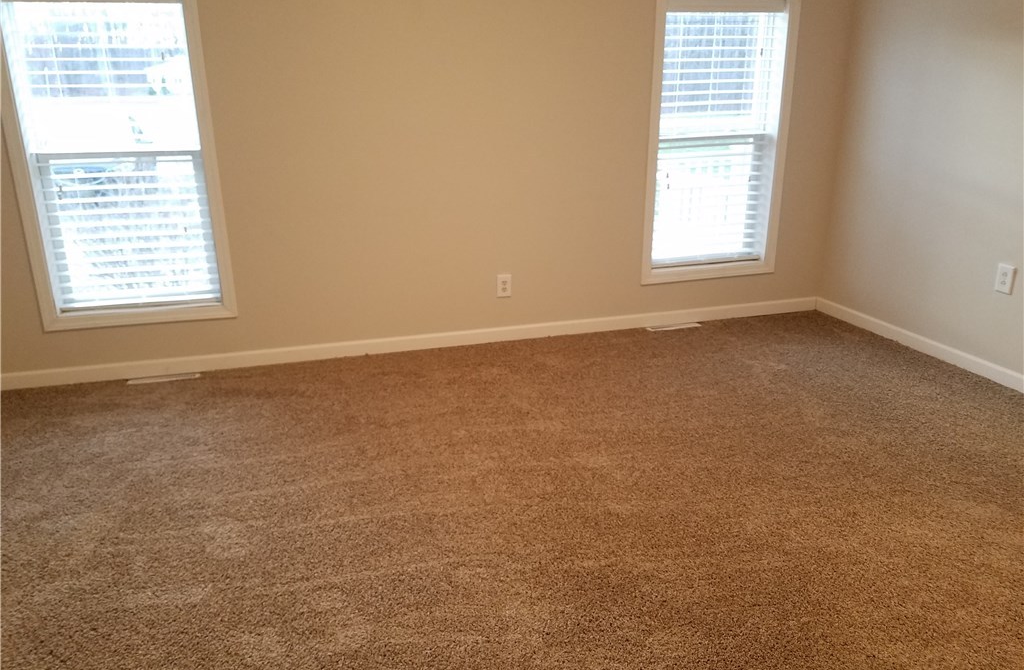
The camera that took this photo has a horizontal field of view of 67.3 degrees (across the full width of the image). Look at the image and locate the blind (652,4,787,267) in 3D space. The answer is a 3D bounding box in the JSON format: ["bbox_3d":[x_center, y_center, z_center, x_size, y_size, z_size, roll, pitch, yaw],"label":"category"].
[{"bbox_3d":[1.129,-1.097,4.283,0.705,1.420,0.055,-6,19,-15],"label":"blind"}]

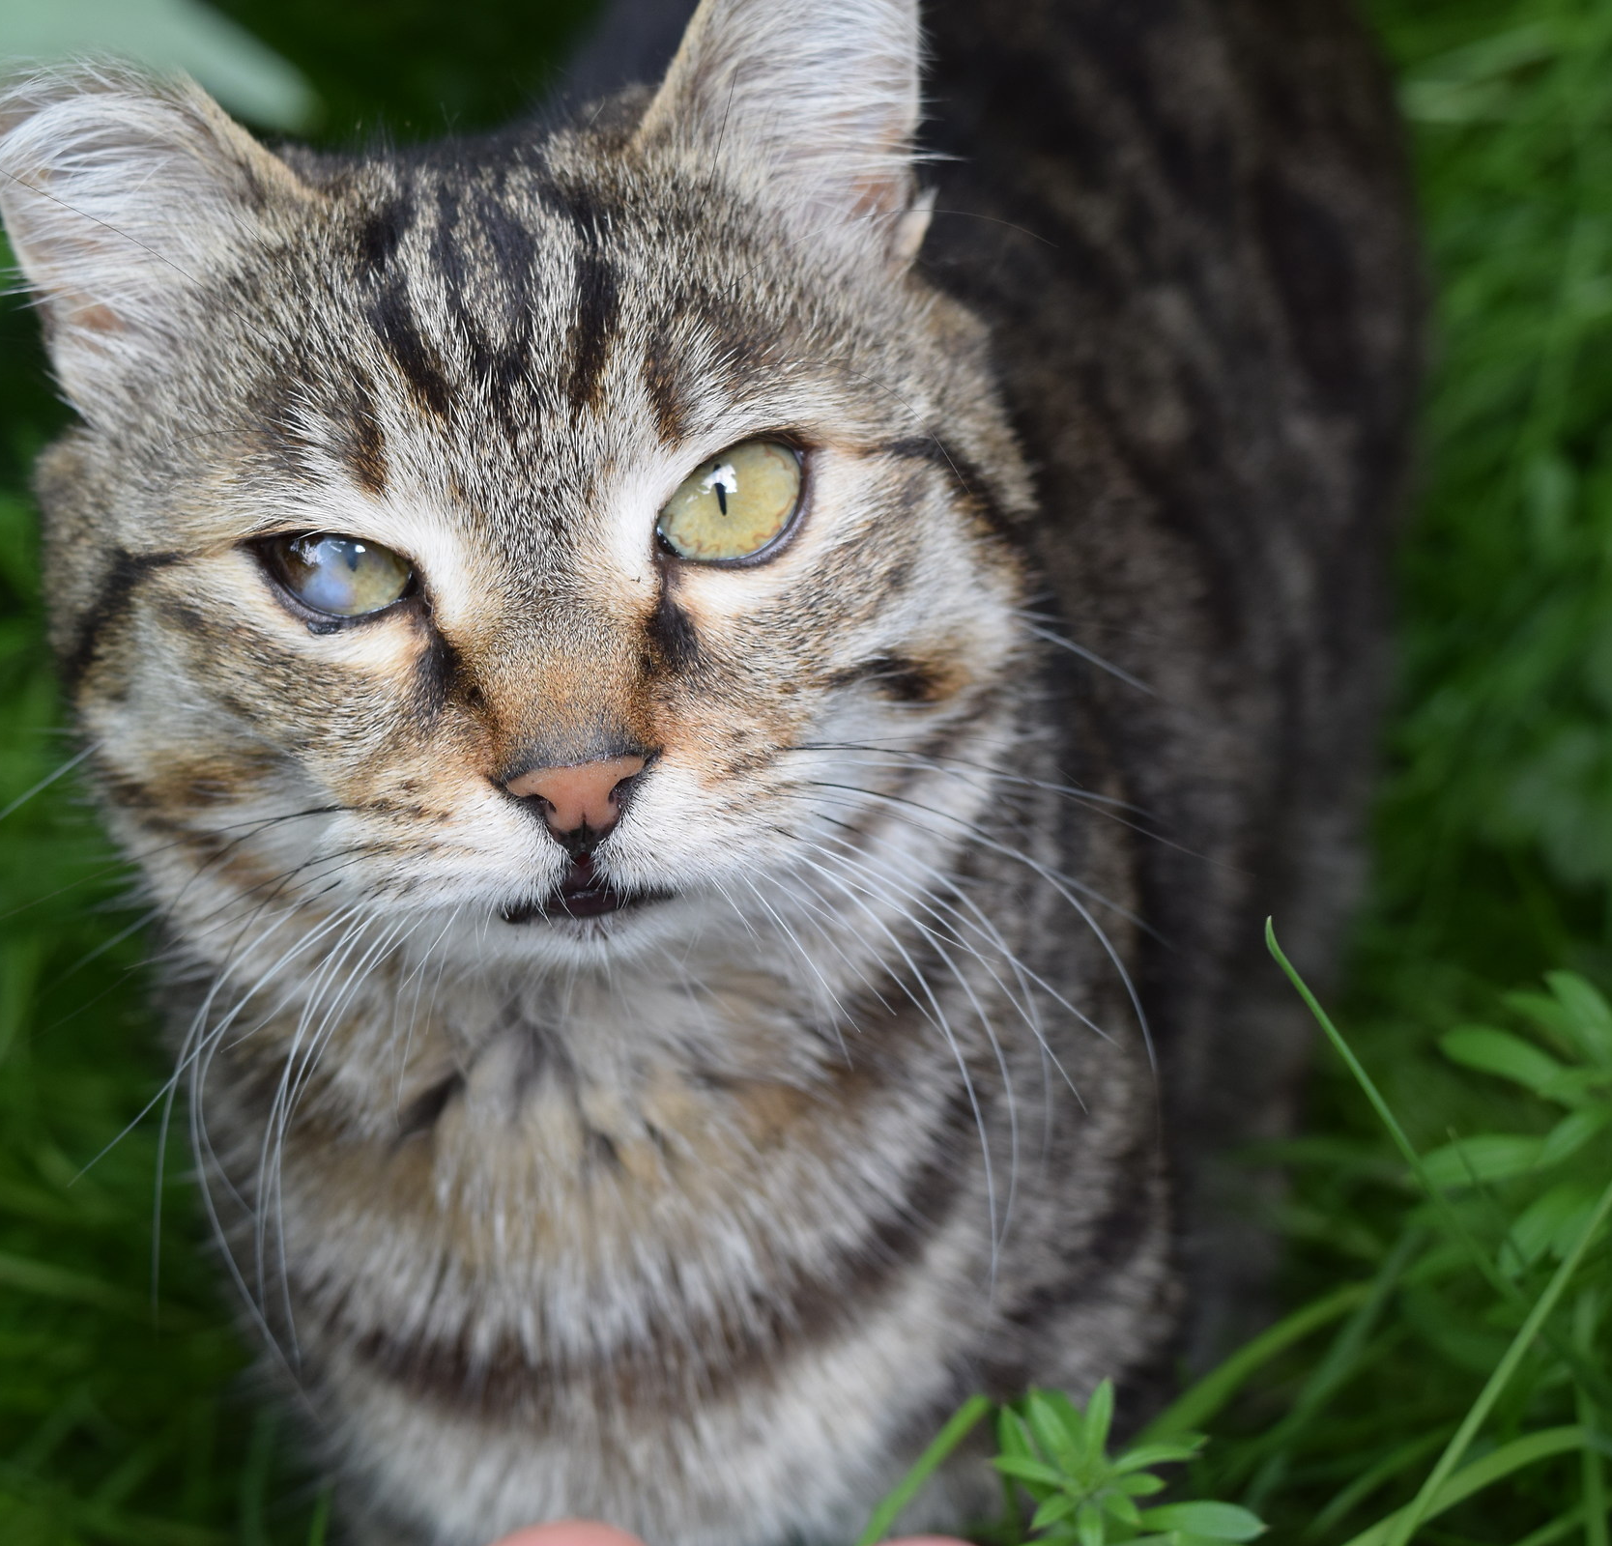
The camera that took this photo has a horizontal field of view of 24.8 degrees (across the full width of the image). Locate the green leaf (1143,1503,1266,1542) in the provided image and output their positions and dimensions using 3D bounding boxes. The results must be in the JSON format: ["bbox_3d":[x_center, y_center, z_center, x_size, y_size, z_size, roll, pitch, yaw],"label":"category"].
[{"bbox_3d":[0.047,0.090,0.440,0.015,0.003,0.005,9,60,2],"label":"green leaf"}]

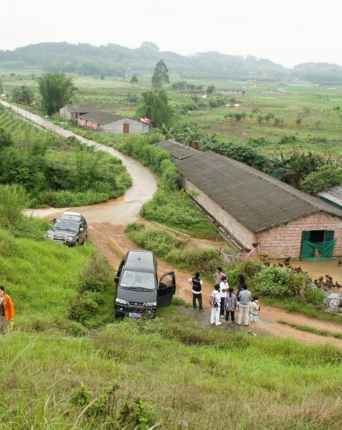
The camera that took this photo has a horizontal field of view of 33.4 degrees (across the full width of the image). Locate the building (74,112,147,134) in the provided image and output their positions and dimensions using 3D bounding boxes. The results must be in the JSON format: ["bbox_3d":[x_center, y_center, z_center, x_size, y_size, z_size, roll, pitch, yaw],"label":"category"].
[{"bbox_3d":[-11.337,-17.971,109.030,9.000,2.900,16.600,-5,16,-22],"label":"building"}]

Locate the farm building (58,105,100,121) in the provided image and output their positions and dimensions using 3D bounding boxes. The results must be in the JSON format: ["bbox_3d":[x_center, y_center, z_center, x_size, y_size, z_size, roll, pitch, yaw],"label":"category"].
[{"bbox_3d":[-20.020,-23.009,127.598,7.800,3.200,6.300,-7,16,-27],"label":"farm building"}]

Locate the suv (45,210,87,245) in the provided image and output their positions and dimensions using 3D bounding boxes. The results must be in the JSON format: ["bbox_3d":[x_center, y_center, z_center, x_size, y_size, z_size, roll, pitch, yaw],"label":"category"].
[{"bbox_3d":[-6.318,0.974,34.503,1.800,1.800,4.600,5,5,-2],"label":"suv"}]

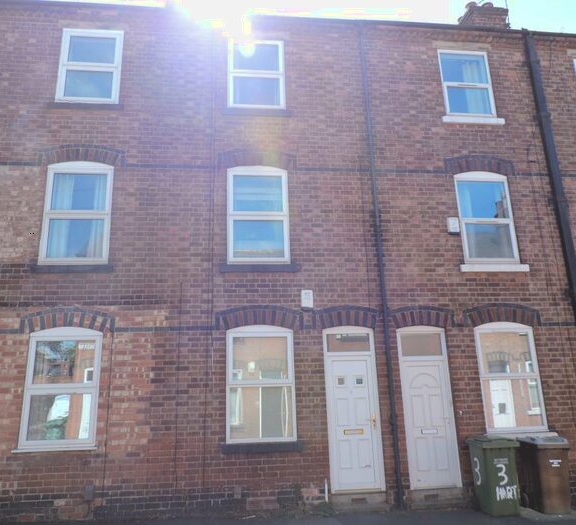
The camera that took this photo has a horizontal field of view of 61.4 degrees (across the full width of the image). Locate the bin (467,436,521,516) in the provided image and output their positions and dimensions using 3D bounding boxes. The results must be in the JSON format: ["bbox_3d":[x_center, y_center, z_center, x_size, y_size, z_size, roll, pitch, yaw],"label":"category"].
[{"bbox_3d":[3.067,3.137,7.251,0.571,1.020,0.696,0,-15,-7],"label":"bin"}]

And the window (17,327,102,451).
[{"bbox_3d":[-3.405,1.872,7.360,1.075,1.771,0.080,0,-15,-7],"label":"window"}]

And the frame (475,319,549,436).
[{"bbox_3d":[3.730,1.910,8.191,1.057,1.811,0.080,0,-15,-7],"label":"frame"}]

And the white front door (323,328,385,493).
[{"bbox_3d":[1.013,2.268,7.649,0.829,2.488,0.100,0,-15,-6],"label":"white front door"}]

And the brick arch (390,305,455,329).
[{"bbox_3d":[2.281,0.917,8.227,1.130,0.369,0.120,0,-15,-7],"label":"brick arch"}]

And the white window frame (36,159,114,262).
[{"bbox_3d":[-3.448,-0.815,8.002,1.071,1.795,0.100,0,-15,-6],"label":"white window frame"}]

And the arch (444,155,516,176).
[{"bbox_3d":[3.495,-1.766,8.932,1.350,0.406,0.120,0,-15,-6],"label":"arch"}]

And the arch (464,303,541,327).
[{"bbox_3d":[3.593,0.894,8.229,1.322,0.382,0.120,0,-15,-6],"label":"arch"}]

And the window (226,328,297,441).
[{"bbox_3d":[-0.426,1.879,7.600,1.057,1.772,0.100,0,-15,-6],"label":"window"}]

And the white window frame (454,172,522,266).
[{"bbox_3d":[3.626,-0.830,8.923,1.045,1.799,0.080,0,-15,-7],"label":"white window frame"}]

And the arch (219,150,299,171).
[{"bbox_3d":[-0.552,-1.798,8.631,1.424,0.451,0.120,0,-15,-7],"label":"arch"}]

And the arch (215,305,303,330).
[{"bbox_3d":[-0.460,0.892,7.799,1.387,0.403,0.120,0,-15,-6],"label":"arch"}]

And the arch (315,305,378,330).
[{"bbox_3d":[0.973,0.917,8.073,1.079,0.404,0.120,0,-15,-7],"label":"arch"}]

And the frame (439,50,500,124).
[{"bbox_3d":[3.467,-3.375,9.403,1.144,1.572,0.140,0,-15,-6],"label":"frame"}]

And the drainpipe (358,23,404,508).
[{"bbox_3d":[1.577,-0.523,8.452,0.084,8.760,0.090,0,-15,-7],"label":"drainpipe"}]

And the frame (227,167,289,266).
[{"bbox_3d":[-0.514,-0.822,8.433,1.067,1.797,0.080,0,-15,-7],"label":"frame"}]

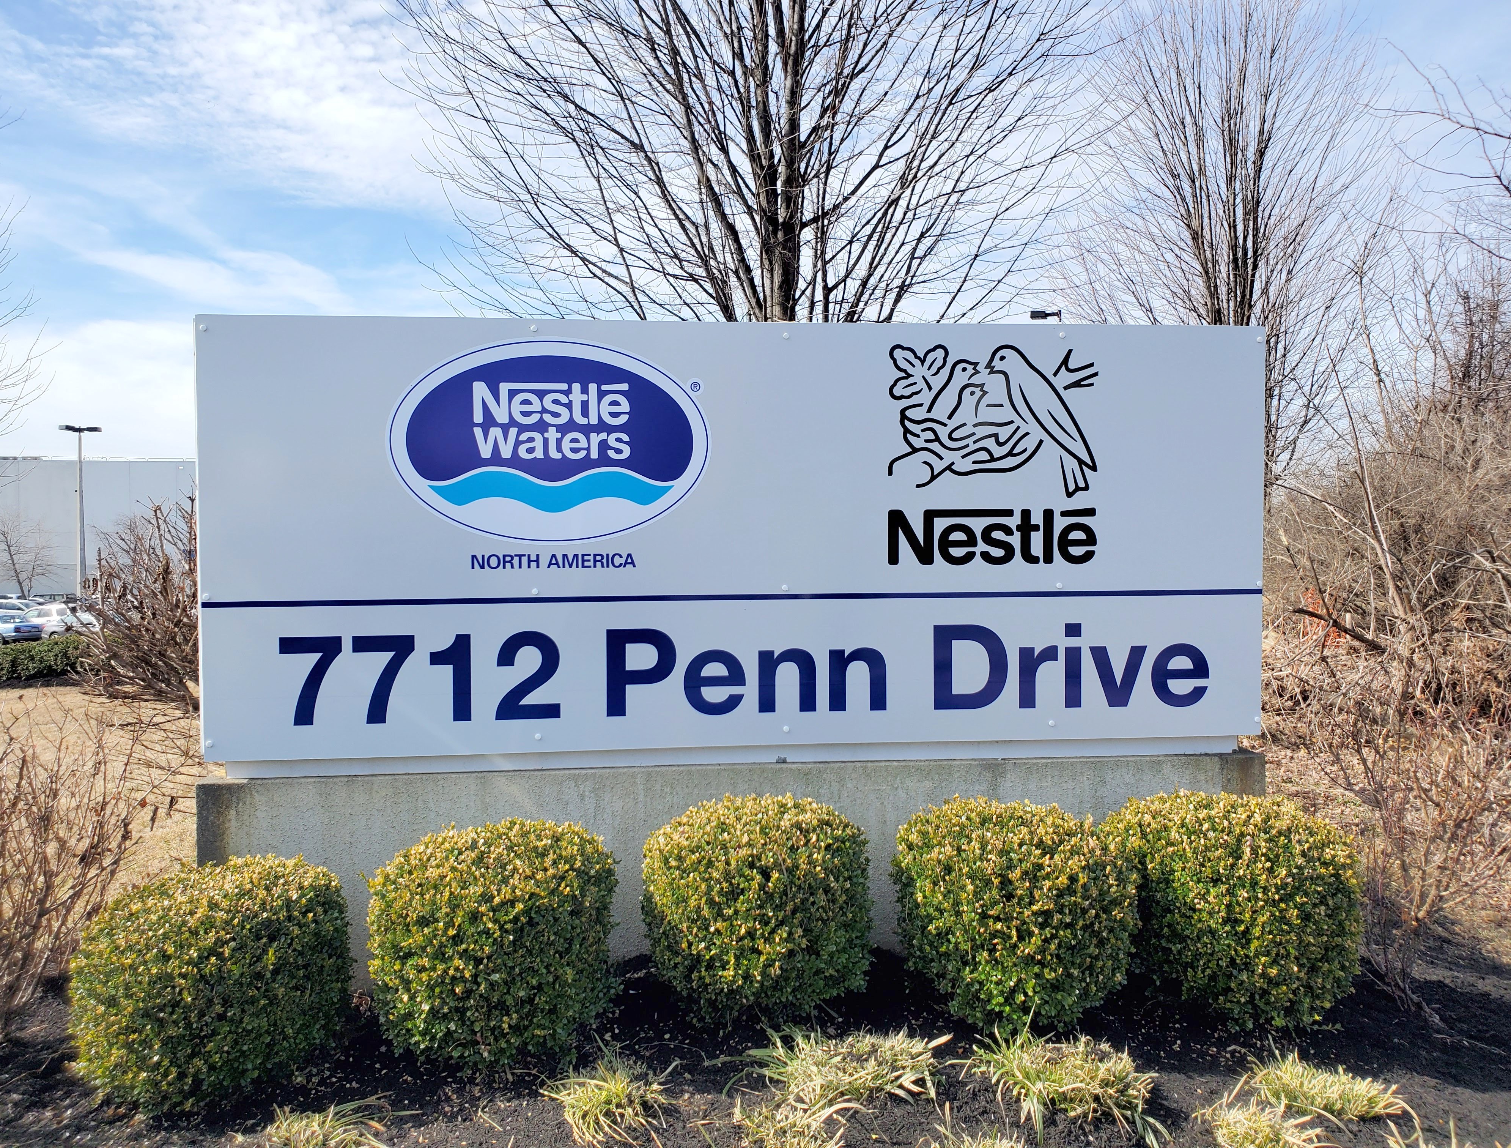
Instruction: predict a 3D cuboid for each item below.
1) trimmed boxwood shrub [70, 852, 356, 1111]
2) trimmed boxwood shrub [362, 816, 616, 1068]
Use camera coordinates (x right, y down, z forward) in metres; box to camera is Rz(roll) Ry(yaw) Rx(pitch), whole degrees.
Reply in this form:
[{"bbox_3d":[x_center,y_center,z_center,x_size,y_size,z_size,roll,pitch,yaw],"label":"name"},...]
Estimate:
[{"bbox_3d":[-1.331,0.985,2.834,0.624,0.519,0.624,0,1,-6],"label":"trimmed boxwood shrub"},{"bbox_3d":[-0.673,0.929,2.958,0.624,0.534,0.624,0,1,-6],"label":"trimmed boxwood shrub"}]

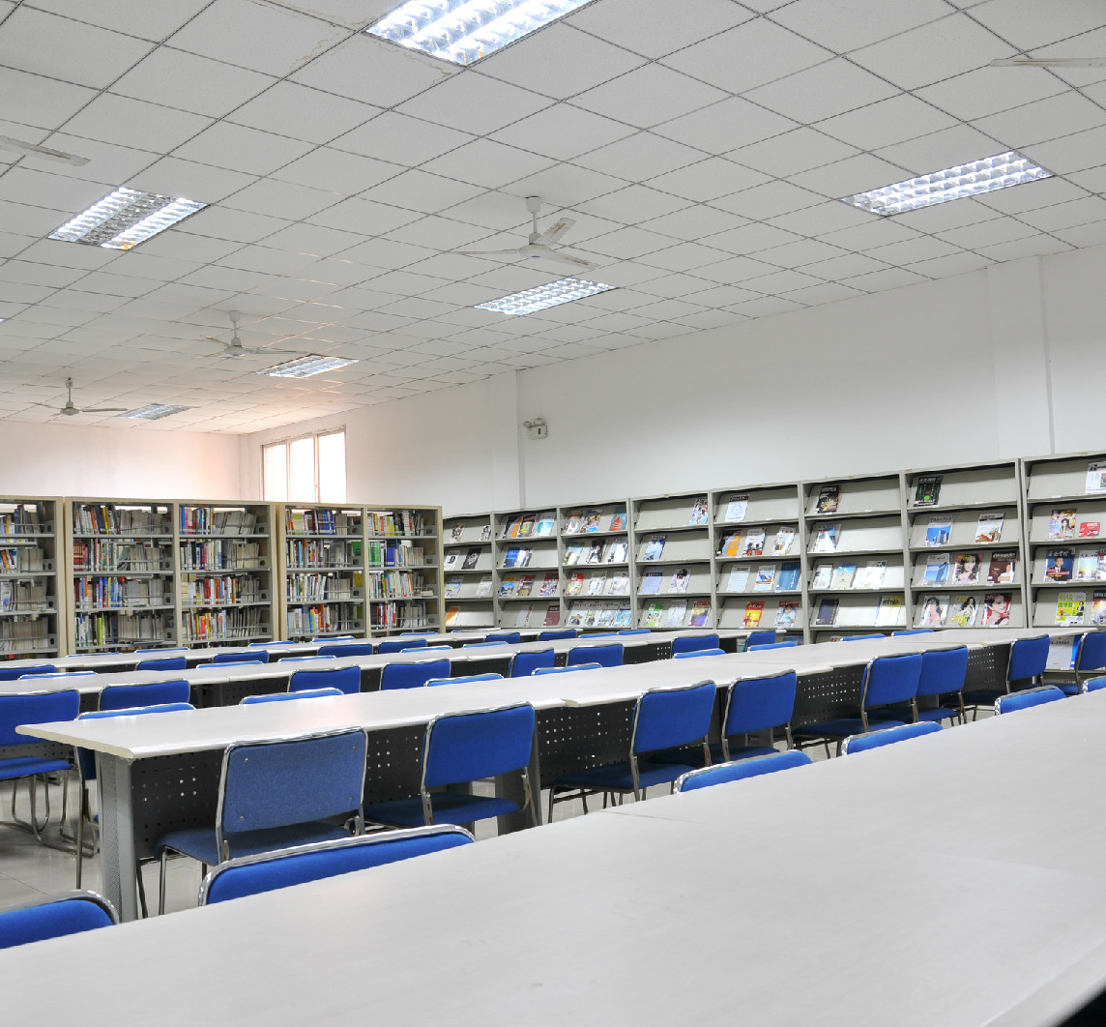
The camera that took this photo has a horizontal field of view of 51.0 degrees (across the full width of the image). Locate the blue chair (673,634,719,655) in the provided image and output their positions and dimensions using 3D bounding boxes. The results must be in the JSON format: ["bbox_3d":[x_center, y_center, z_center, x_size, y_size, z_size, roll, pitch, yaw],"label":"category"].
[{"bbox_3d":[0.879,1.319,8.672,0.480,0.800,0.570,1,-5,-44],"label":"blue chair"}]

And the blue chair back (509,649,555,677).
[{"bbox_3d":[-0.306,1.222,7.074,0.570,0.790,0.460,-4,-4,34],"label":"blue chair back"}]

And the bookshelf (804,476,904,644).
[{"bbox_3d":[2.611,0.707,9.570,0.420,1.980,0.964,1,-5,-44],"label":"bookshelf"}]

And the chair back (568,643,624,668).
[{"bbox_3d":[0.146,1.229,7.455,0.460,0.790,0.570,0,-4,-34],"label":"chair back"}]

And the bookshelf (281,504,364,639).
[{"bbox_3d":[-2.394,0.936,11.620,1.000,2.027,0.460,1,-5,-44],"label":"bookshelf"}]

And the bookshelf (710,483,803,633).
[{"bbox_3d":[1.956,0.777,10.255,0.420,1.980,0.955,1,-5,-44],"label":"bookshelf"}]

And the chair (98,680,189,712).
[{"bbox_3d":[-2.034,1.180,5.509,0.460,0.790,0.570,1,-5,-43],"label":"chair"}]

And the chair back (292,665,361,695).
[{"bbox_3d":[-1.391,1.250,6.423,0.480,0.800,0.570,1,-5,-44],"label":"chair back"}]

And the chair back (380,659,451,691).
[{"bbox_3d":[-0.961,1.269,6.873,0.480,0.800,0.570,1,-5,-44],"label":"chair back"}]

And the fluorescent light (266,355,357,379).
[{"bbox_3d":[-2.609,-1.565,12.274,0.590,0.070,1.190,1,-5,-44],"label":"fluorescent light"}]

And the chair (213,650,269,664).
[{"bbox_3d":[-2.303,1.341,8.059,0.570,0.790,0.460,-5,-4,42],"label":"chair"}]

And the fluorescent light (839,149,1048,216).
[{"bbox_3d":[2.411,-2.022,7.127,0.590,0.070,1.190,1,-5,-44],"label":"fluorescent light"}]

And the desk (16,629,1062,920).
[{"bbox_3d":[0.833,1.129,5.778,6.400,0.745,0.950,1,-5,-44],"label":"desk"}]

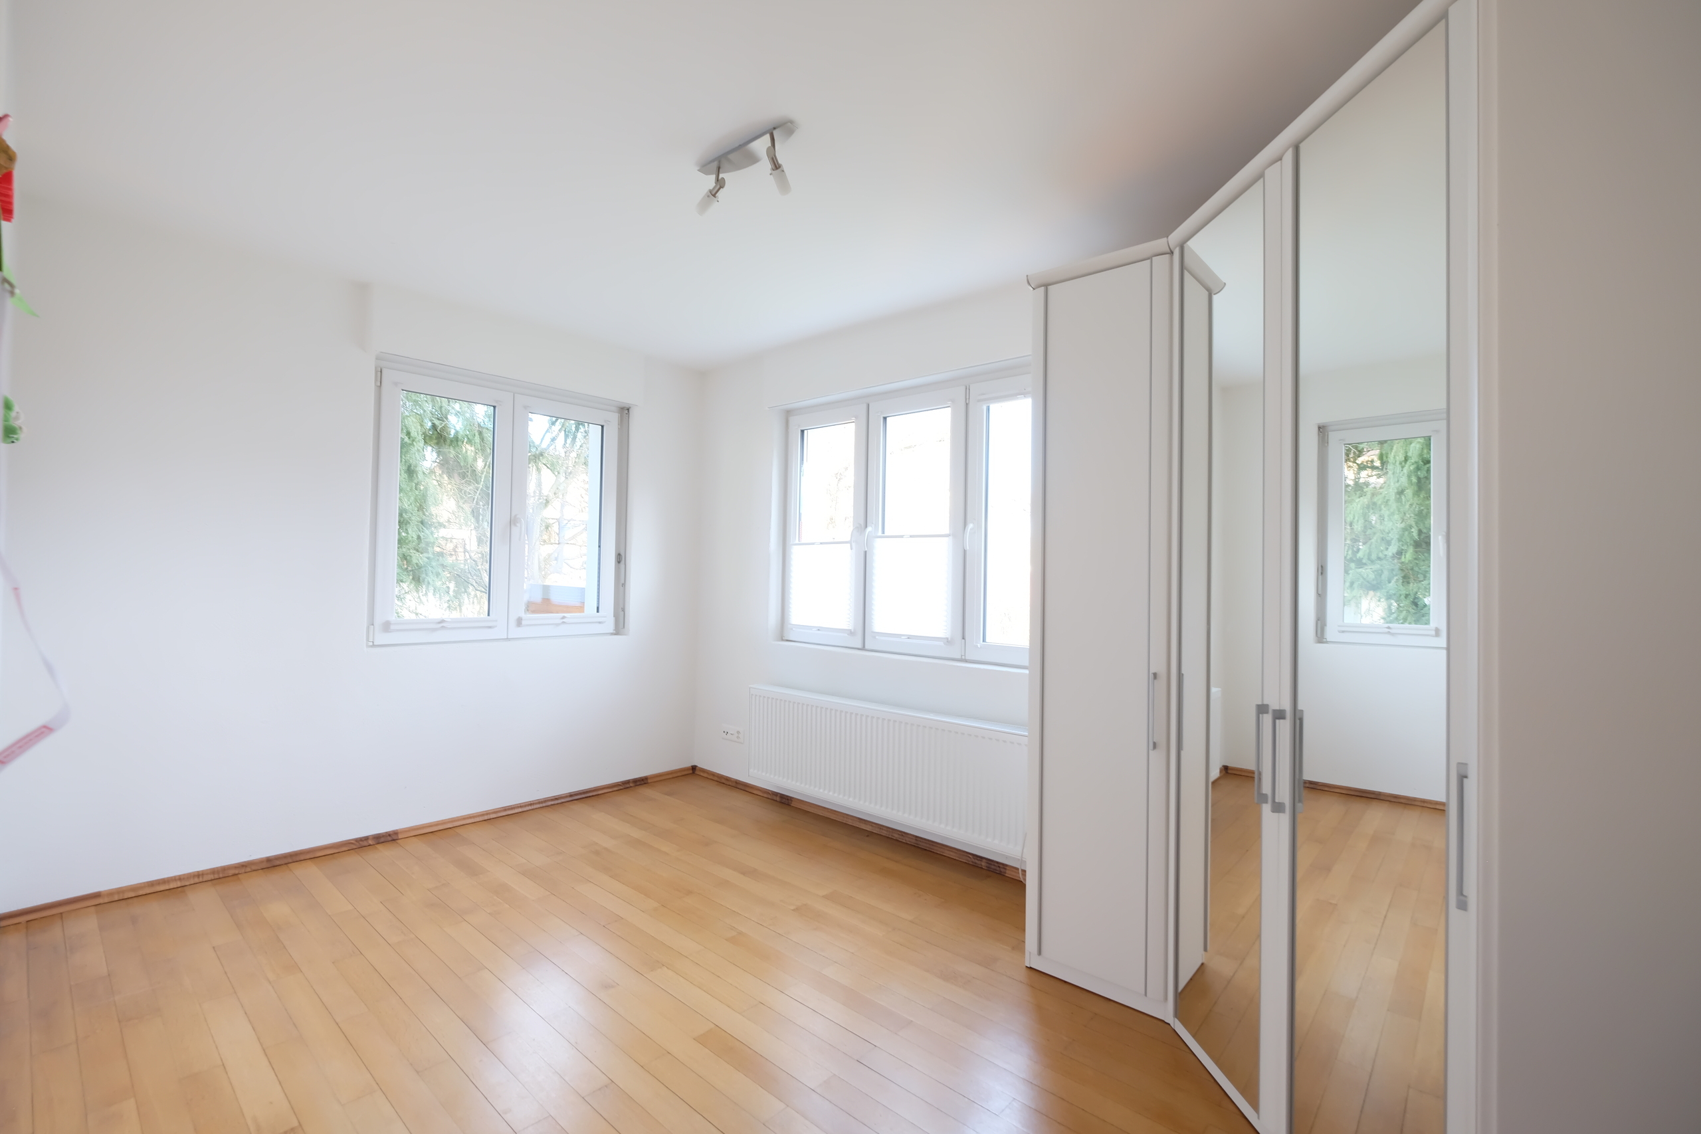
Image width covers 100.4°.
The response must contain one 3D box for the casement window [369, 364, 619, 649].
[{"bbox_3d":[-1.818,-0.287,3.774,0.100,1.338,1.250,0,-1,44],"label":"casement window"}]

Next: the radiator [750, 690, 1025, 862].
[{"bbox_3d":[0.154,0.940,3.440,1.860,0.494,0.110,0,-1,41],"label":"radiator"}]

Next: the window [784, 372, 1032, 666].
[{"bbox_3d":[0.300,-0.215,3.620,1.780,1.350,0.100,0,-1,41],"label":"window"}]

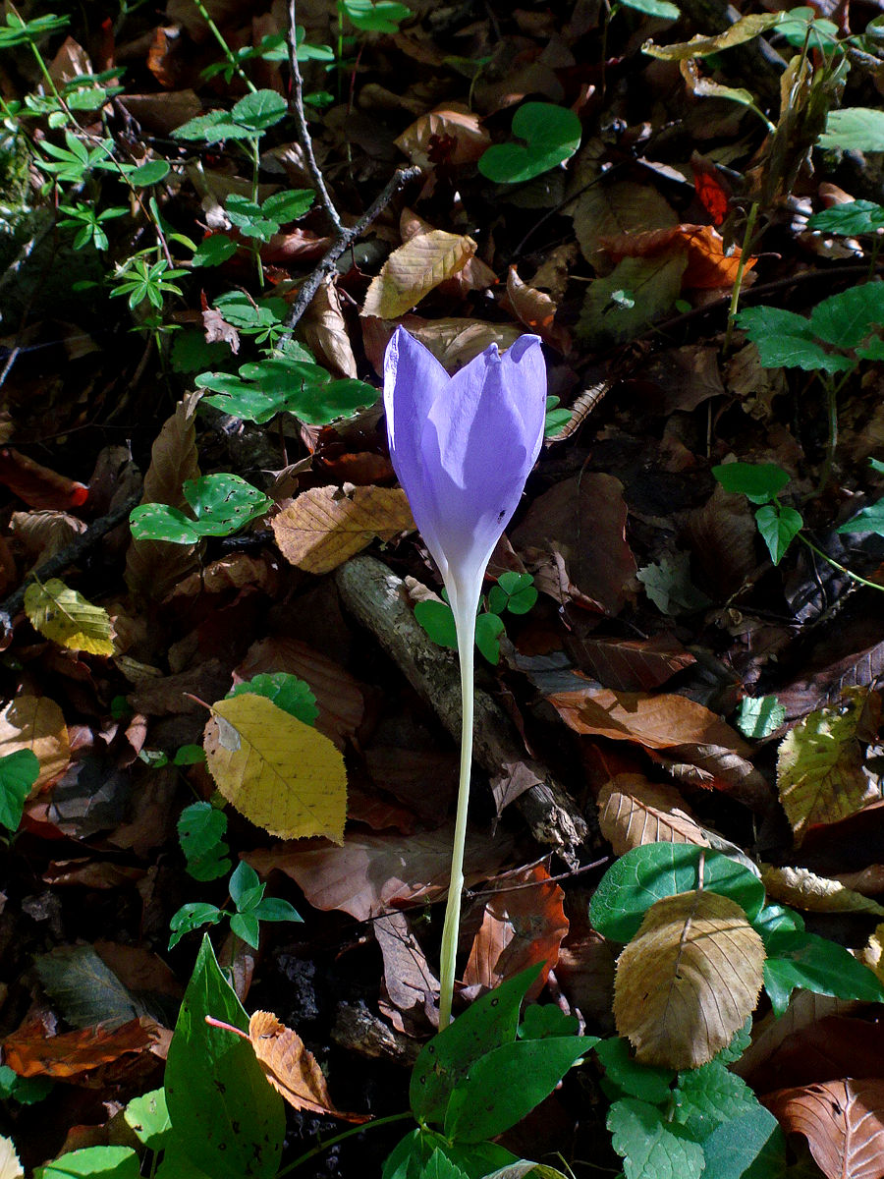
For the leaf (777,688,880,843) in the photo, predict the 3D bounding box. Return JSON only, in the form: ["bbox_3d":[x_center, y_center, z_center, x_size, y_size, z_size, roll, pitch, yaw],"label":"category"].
[{"bbox_3d":[0.158,0.072,0.335,0.036,0.014,0.070,27,70,10],"label":"leaf"}]

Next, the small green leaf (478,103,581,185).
[{"bbox_3d":[0.049,-0.249,0.459,0.052,0.010,0.069,42,72,16],"label":"small green leaf"}]

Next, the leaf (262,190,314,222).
[{"bbox_3d":[-0.092,-0.235,0.500,0.036,0.006,0.024,-27,67,-12],"label":"leaf"}]

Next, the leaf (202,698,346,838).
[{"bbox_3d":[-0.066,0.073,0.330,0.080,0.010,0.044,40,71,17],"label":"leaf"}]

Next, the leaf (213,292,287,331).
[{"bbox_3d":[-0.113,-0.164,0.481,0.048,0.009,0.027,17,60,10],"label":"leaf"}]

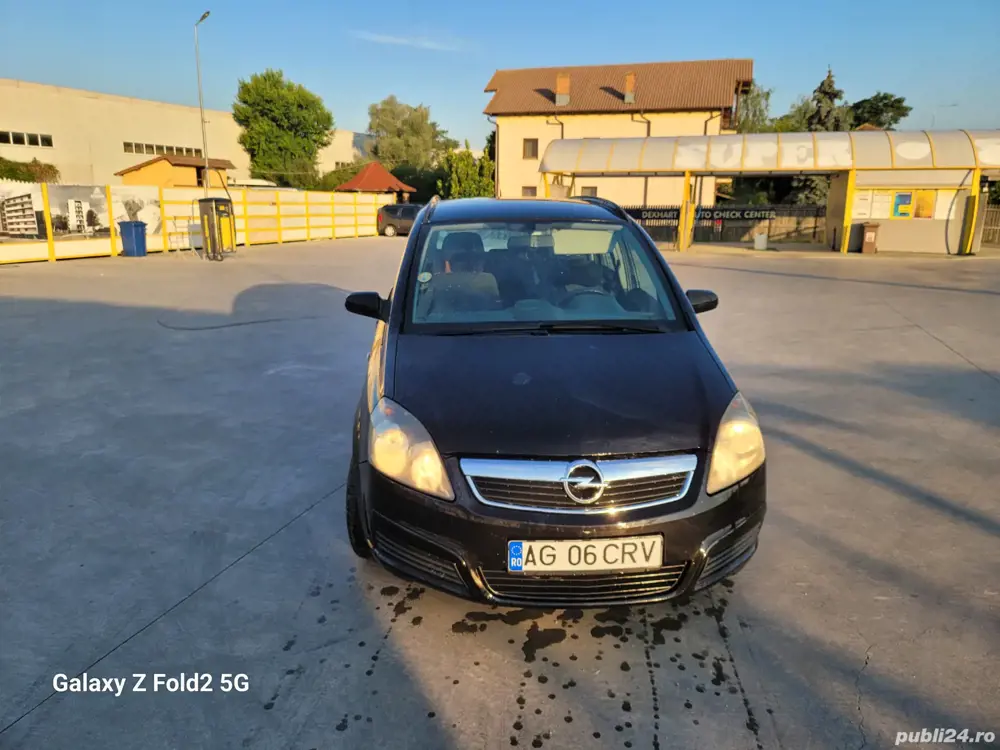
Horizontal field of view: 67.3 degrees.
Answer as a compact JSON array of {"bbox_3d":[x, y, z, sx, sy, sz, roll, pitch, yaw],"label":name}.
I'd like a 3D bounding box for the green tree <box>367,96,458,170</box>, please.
[{"bbox_3d":[-7.709,-19.135,67.443,8.800,10.945,8.800,-1,13,-6],"label":"green tree"}]

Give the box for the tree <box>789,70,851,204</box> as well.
[{"bbox_3d":[20.233,-14.275,48.045,4.300,9.892,4.300,5,14,21],"label":"tree"}]

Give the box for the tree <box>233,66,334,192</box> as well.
[{"bbox_3d":[-12.501,-13.046,44.211,6.300,9.272,6.300,-3,13,-15],"label":"tree"}]

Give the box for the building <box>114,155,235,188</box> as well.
[{"bbox_3d":[-15.613,-8.446,36.019,4.200,3.900,4.600,5,14,23],"label":"building"}]

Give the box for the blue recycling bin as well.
[{"bbox_3d":[-11.843,-4.355,24.231,0.720,1.080,0.600,4,13,19],"label":"blue recycling bin"}]

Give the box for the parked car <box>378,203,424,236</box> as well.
[{"bbox_3d":[-4.282,-8.253,40.167,4.450,1.670,1.830,-2,13,-7],"label":"parked car"}]

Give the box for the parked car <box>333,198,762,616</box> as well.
[{"bbox_3d":[0.153,-0.275,4.708,1.880,1.650,4.450,-1,13,-3],"label":"parked car"}]

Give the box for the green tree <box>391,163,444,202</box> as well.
[{"bbox_3d":[-5.400,-11.675,49.646,3.800,4.191,3.800,-1,13,-6],"label":"green tree"}]

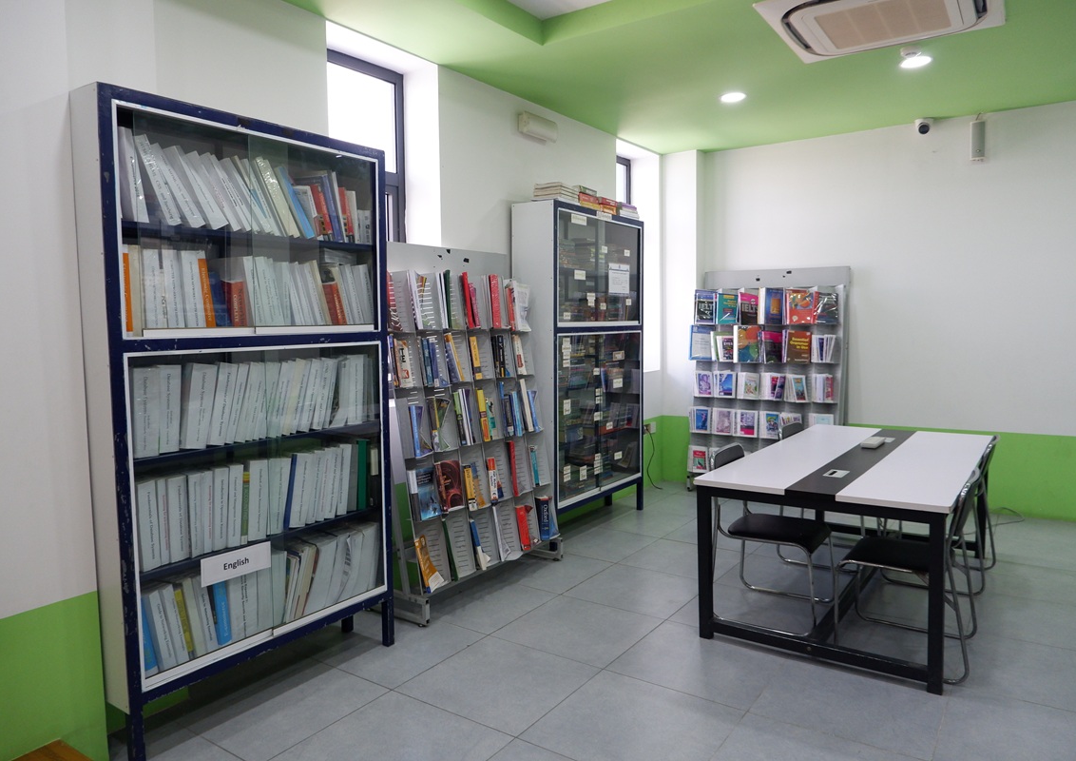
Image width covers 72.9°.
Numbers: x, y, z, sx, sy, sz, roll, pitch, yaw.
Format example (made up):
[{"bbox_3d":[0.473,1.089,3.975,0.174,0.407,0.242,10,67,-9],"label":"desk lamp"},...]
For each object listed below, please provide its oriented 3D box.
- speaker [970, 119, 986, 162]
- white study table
[{"bbox_3d":[3.099,-1.692,5.134,0.093,0.263,0.090,2,5,35],"label":"speaker"},{"bbox_3d":[1.675,0.740,3.754,0.995,0.720,2.050,2,5,35],"label":"white study table"}]

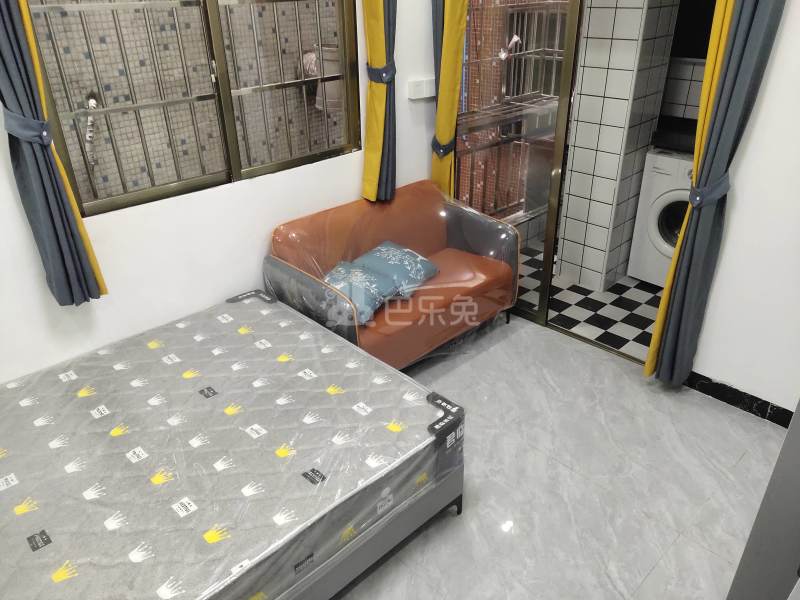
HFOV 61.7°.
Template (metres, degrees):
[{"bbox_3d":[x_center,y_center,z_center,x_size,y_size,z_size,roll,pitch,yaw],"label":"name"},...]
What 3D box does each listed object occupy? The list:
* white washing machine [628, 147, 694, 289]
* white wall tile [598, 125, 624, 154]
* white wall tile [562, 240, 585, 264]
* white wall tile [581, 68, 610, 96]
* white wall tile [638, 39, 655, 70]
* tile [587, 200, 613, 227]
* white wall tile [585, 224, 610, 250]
[{"bbox_3d":[1.901,-0.516,4.223,0.520,0.840,0.595,-26,37,-38],"label":"white washing machine"},{"bbox_3d":[1.218,-0.925,3.858,0.150,0.150,0.010,25,37,39],"label":"white wall tile"},{"bbox_3d":[1.099,-0.298,4.238,0.147,0.149,0.012,25,37,39],"label":"white wall tile"},{"bbox_3d":[1.108,-1.244,3.810,0.010,0.151,0.151,-26,37,-38],"label":"white wall tile"},{"bbox_3d":[1.336,-1.327,3.639,0.151,0.151,0.010,-26,37,-38],"label":"white wall tile"},{"bbox_3d":[1.224,-0.521,4.081,0.010,0.151,0.151,-26,37,-38],"label":"tile"},{"bbox_3d":[1.222,-0.386,4.143,0.150,0.150,0.010,25,37,39],"label":"white wall tile"}]

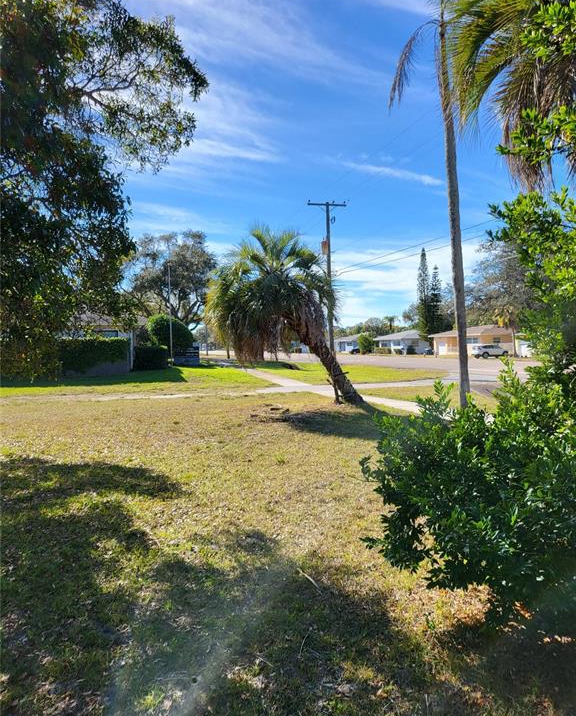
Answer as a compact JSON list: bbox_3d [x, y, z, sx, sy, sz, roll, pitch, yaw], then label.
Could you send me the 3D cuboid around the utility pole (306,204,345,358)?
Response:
[{"bbox_3d":[2.571,-4.538,33.800,2.450,10.700,0.600,-1,1,-17],"label":"utility pole"}]

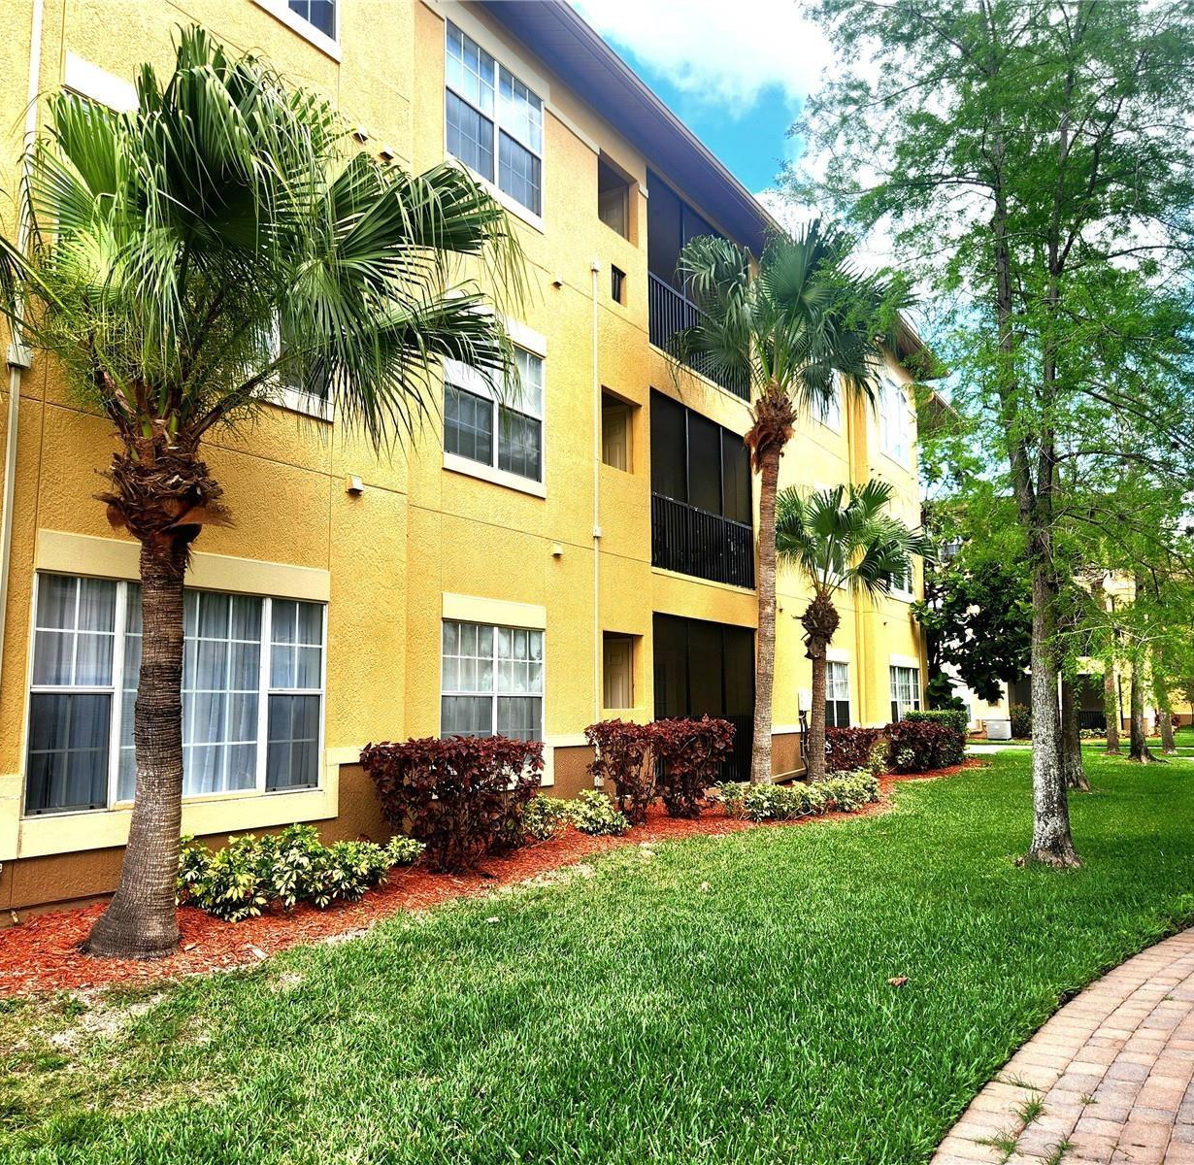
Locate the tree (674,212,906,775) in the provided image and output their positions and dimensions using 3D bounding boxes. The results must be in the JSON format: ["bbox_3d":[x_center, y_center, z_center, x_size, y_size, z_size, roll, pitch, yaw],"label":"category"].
[{"bbox_3d":[2.881,-1.173,15.416,3.200,8.647,3.200,-5,-8,31],"label":"tree"}]

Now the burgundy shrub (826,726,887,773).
[{"bbox_3d":[4.541,3.059,18.503,1.050,0.953,1.700,-5,-8,31],"label":"burgundy shrub"}]

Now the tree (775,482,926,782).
[{"bbox_3d":[4.311,0.819,17.477,2.400,5.170,2.400,-5,-8,31],"label":"tree"}]

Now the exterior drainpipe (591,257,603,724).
[{"bbox_3d":[0.032,-0.828,13.118,0.100,6.943,0.110,-5,-8,31],"label":"exterior drainpipe"}]

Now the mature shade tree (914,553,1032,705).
[{"bbox_3d":[8.957,1.775,24.402,2.900,4.953,2.900,-5,-8,31],"label":"mature shade tree"}]

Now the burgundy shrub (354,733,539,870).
[{"bbox_3d":[-1.225,1.898,9.099,0.900,1.079,1.750,-5,-8,31],"label":"burgundy shrub"}]

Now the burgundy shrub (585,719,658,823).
[{"bbox_3d":[0.285,2.168,11.835,0.800,1.168,0.800,-5,-8,31],"label":"burgundy shrub"}]

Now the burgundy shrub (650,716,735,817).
[{"bbox_3d":[1.214,2.292,12.987,0.950,1.200,1.050,-5,-8,31],"label":"burgundy shrub"}]

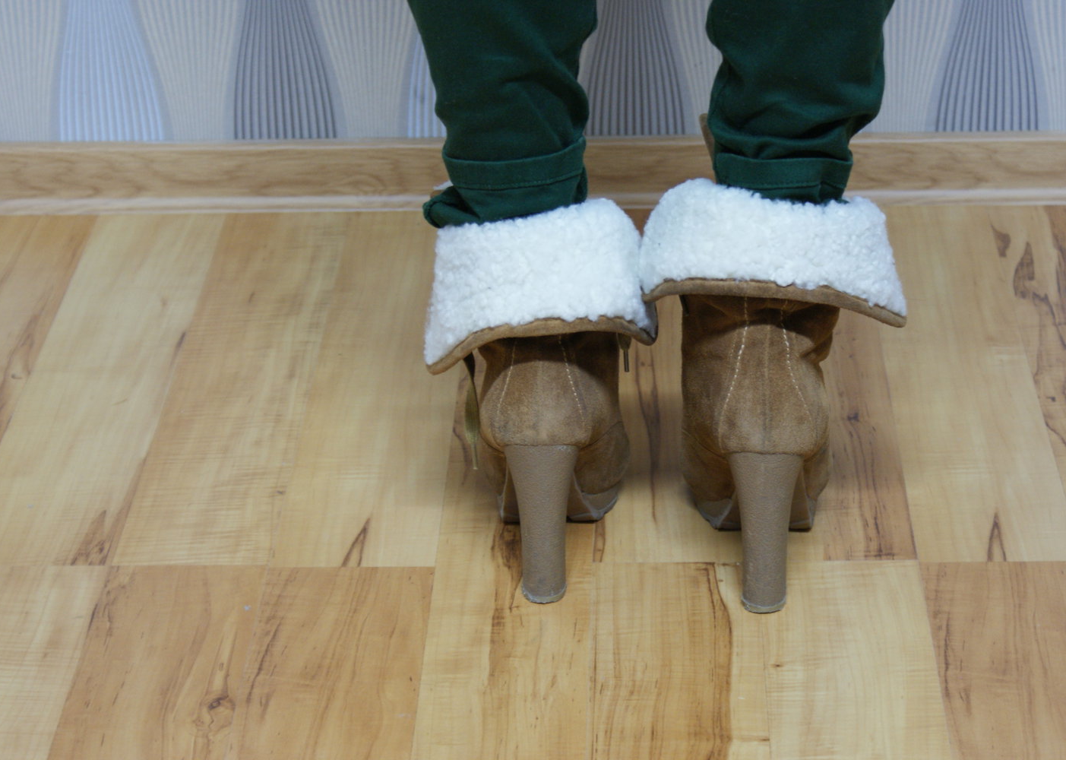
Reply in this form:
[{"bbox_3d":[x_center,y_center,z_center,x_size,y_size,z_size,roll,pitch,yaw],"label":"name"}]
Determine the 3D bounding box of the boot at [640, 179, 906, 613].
[{"bbox_3d":[0.135,-0.021,1.655,0.148,0.252,0.244,0,27,2],"label":"boot"}]

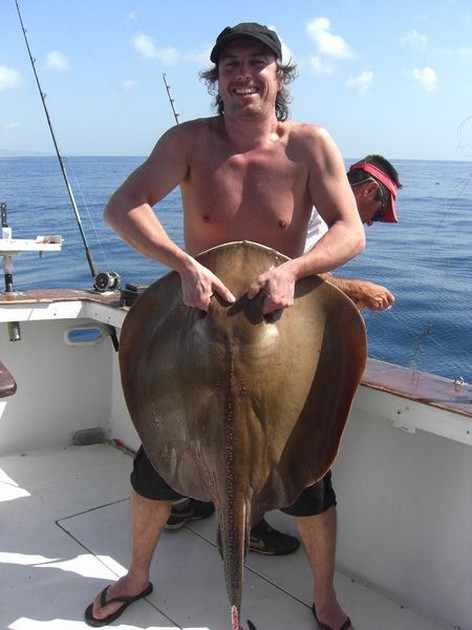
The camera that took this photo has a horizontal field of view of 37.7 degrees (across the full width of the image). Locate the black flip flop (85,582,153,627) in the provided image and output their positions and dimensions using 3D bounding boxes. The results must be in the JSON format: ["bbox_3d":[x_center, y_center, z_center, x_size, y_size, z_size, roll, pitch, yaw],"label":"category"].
[{"bbox_3d":[-0.397,0.959,2.355,0.102,0.060,0.275,11,16,38],"label":"black flip flop"}]

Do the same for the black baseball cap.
[{"bbox_3d":[0.031,-0.769,1.958,0.190,0.120,0.255,1,7,10],"label":"black baseball cap"}]

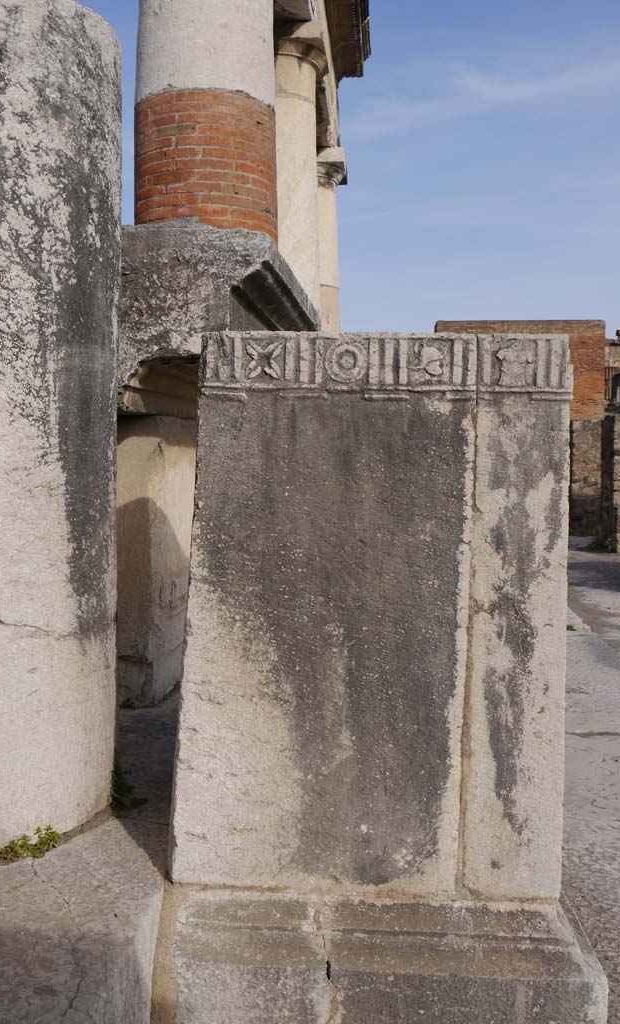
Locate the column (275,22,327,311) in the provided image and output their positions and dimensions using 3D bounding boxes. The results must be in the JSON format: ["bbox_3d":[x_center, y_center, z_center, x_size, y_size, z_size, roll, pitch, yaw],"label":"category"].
[{"bbox_3d":[-0.297,-2.007,9.500,0.836,4.798,0.836,1,3,5],"label":"column"}]

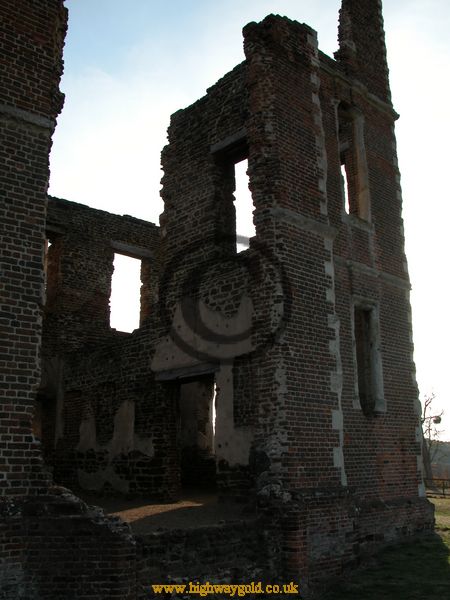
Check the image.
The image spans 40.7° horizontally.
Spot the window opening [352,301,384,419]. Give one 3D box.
[{"bbox_3d":[2.514,1.112,11.315,0.806,1.989,0.380,13,-20,-42],"label":"window opening"}]

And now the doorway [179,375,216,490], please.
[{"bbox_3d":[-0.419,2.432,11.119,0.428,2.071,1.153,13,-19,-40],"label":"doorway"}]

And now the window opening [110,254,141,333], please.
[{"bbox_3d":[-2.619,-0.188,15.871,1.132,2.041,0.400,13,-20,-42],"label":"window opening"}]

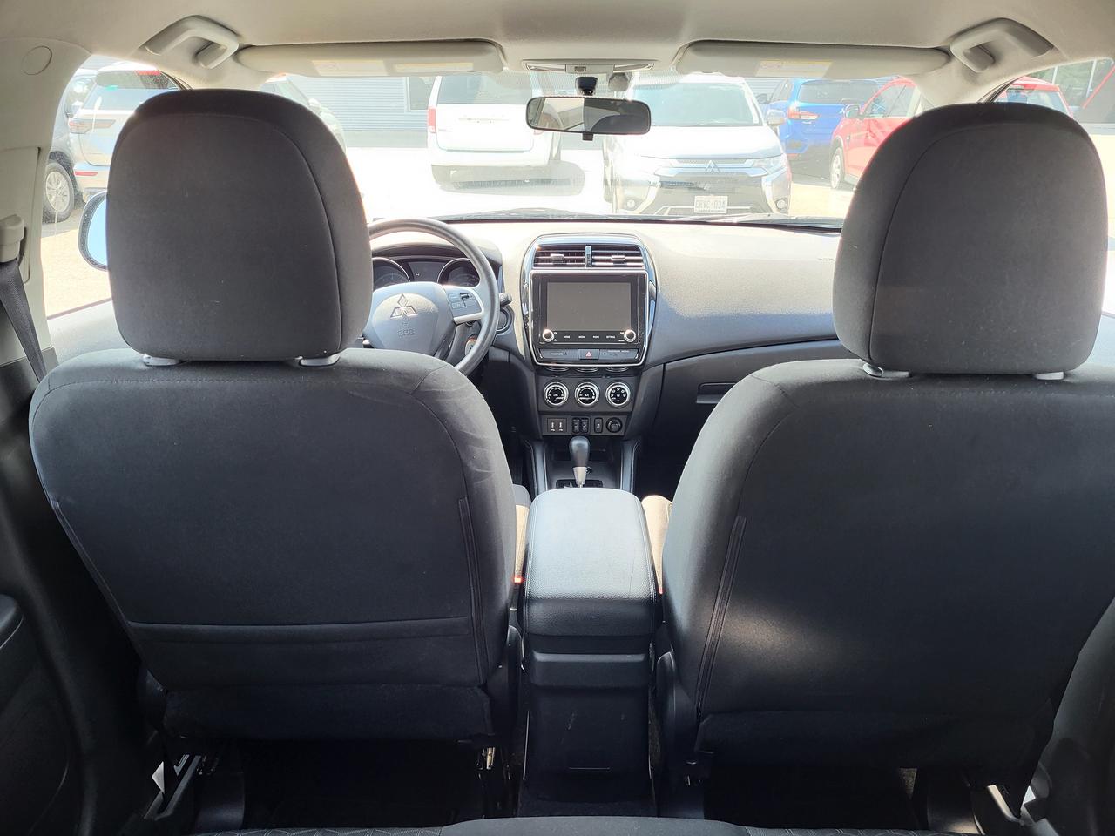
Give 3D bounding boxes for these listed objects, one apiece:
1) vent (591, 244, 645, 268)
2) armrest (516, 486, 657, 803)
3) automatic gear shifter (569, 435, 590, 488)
[{"bbox_3d":[0.130,-0.351,1.804,0.113,0.053,0.040,1,3,2],"label":"vent"},{"bbox_3d":[0.044,0.337,1.303,0.178,0.352,0.345,1,21,2],"label":"armrest"},{"bbox_3d":[0.042,0.088,1.639,0.042,0.114,0.050,1,21,2],"label":"automatic gear shifter"}]

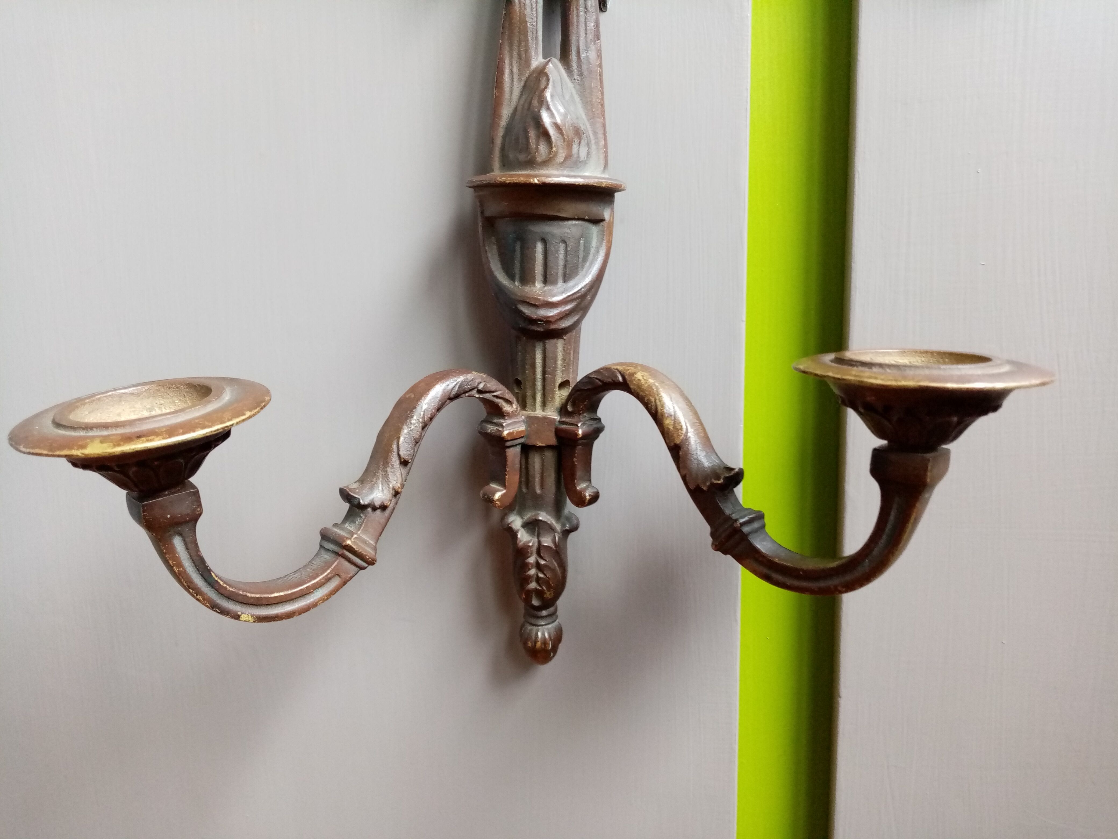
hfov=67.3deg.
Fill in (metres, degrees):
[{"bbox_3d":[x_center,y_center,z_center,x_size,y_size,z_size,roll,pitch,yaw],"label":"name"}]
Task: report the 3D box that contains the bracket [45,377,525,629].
[{"bbox_3d":[-0.068,0.022,0.266,0.141,0.068,0.019,-11,12,-39],"label":"bracket"}]

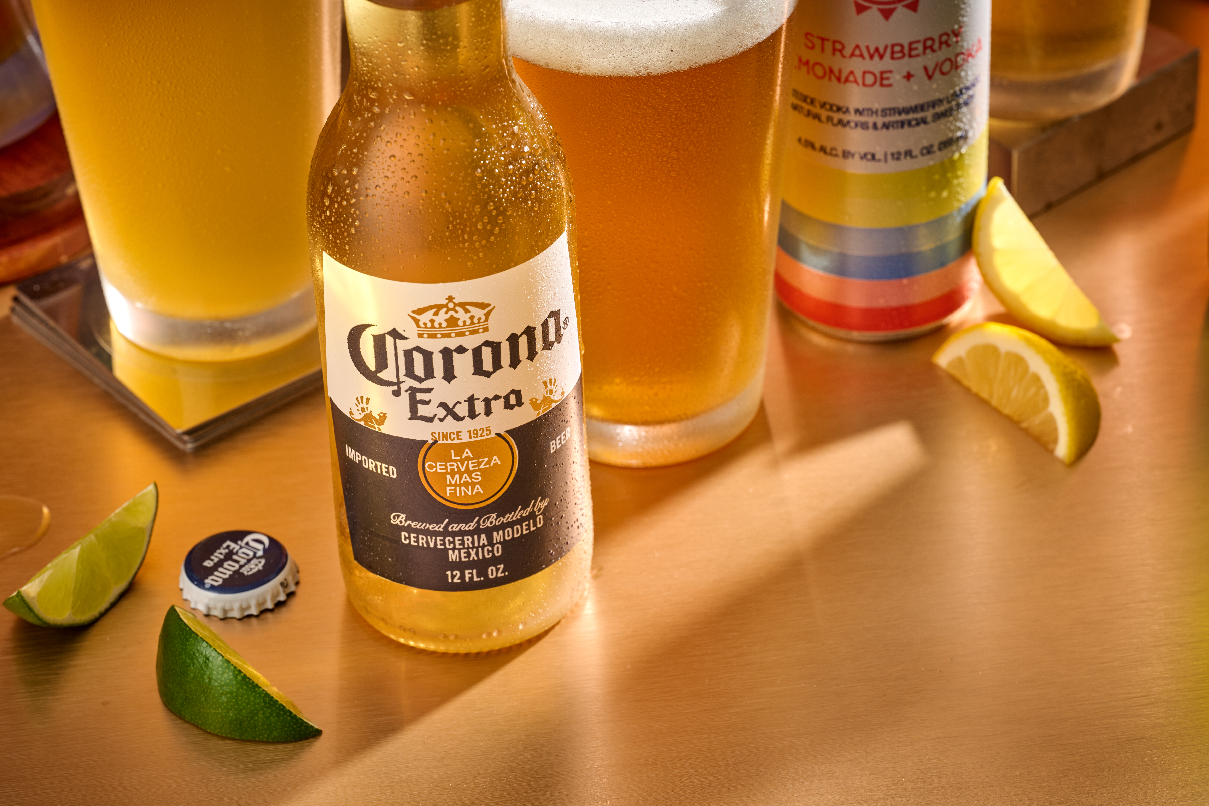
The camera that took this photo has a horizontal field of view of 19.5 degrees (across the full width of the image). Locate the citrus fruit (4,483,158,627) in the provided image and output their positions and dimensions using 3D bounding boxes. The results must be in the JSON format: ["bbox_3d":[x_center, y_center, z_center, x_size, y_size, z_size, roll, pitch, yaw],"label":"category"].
[{"bbox_3d":[-0.128,0.039,0.850,0.019,0.021,0.057,15,31,22],"label":"citrus fruit"}]

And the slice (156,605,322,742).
[{"bbox_3d":[-0.091,0.061,0.821,0.023,0.018,0.054,-27,43,-28],"label":"slice"}]

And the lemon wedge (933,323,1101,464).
[{"bbox_3d":[0.110,-0.009,0.896,0.022,0.023,0.055,-22,41,-24],"label":"lemon wedge"}]

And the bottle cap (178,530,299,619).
[{"bbox_3d":[-0.089,0.041,0.858,0.029,0.006,0.029,-3,37,0],"label":"bottle cap"}]

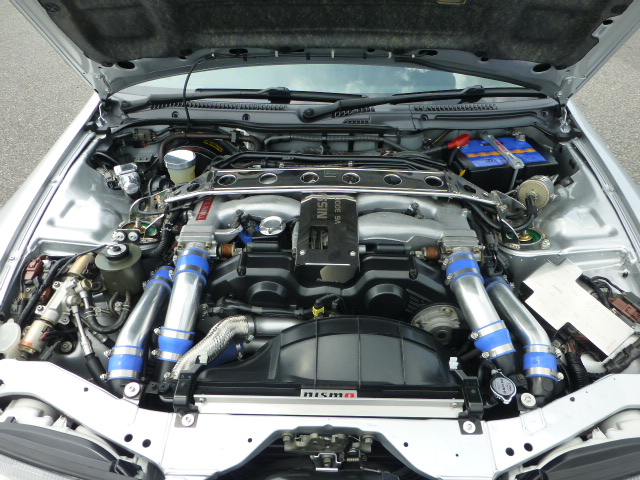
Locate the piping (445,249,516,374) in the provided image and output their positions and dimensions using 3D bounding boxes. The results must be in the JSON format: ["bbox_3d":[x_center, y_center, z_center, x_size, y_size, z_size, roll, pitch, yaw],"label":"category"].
[{"bbox_3d":[0.340,0.146,0.970,0.085,0.085,0.240,-10,67,-13],"label":"piping"}]

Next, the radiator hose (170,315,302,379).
[{"bbox_3d":[-0.164,0.201,0.913,0.286,0.089,0.071,-13,40,-17],"label":"radiator hose"}]

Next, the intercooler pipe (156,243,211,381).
[{"bbox_3d":[-0.289,0.147,0.970,0.085,0.085,0.255,6,69,7],"label":"intercooler pipe"}]

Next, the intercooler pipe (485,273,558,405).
[{"bbox_3d":[0.430,0.202,0.993,0.085,0.085,0.251,-5,60,-8],"label":"intercooler pipe"}]

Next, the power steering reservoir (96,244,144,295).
[{"bbox_3d":[-0.442,0.066,1.036,0.100,0.110,0.100,1,38,0],"label":"power steering reservoir"}]

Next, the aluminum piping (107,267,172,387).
[{"bbox_3d":[-0.376,0.184,0.993,0.085,0.085,0.259,8,61,9],"label":"aluminum piping"}]

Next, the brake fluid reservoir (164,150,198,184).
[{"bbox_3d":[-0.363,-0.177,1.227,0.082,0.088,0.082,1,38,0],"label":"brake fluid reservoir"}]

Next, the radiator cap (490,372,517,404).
[{"bbox_3d":[0.336,0.279,0.853,0.049,0.028,0.062,3,38,3],"label":"radiator cap"}]

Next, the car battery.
[{"bbox_3d":[0.514,-0.173,1.388,0.258,0.210,0.175,-6,38,-9],"label":"car battery"}]

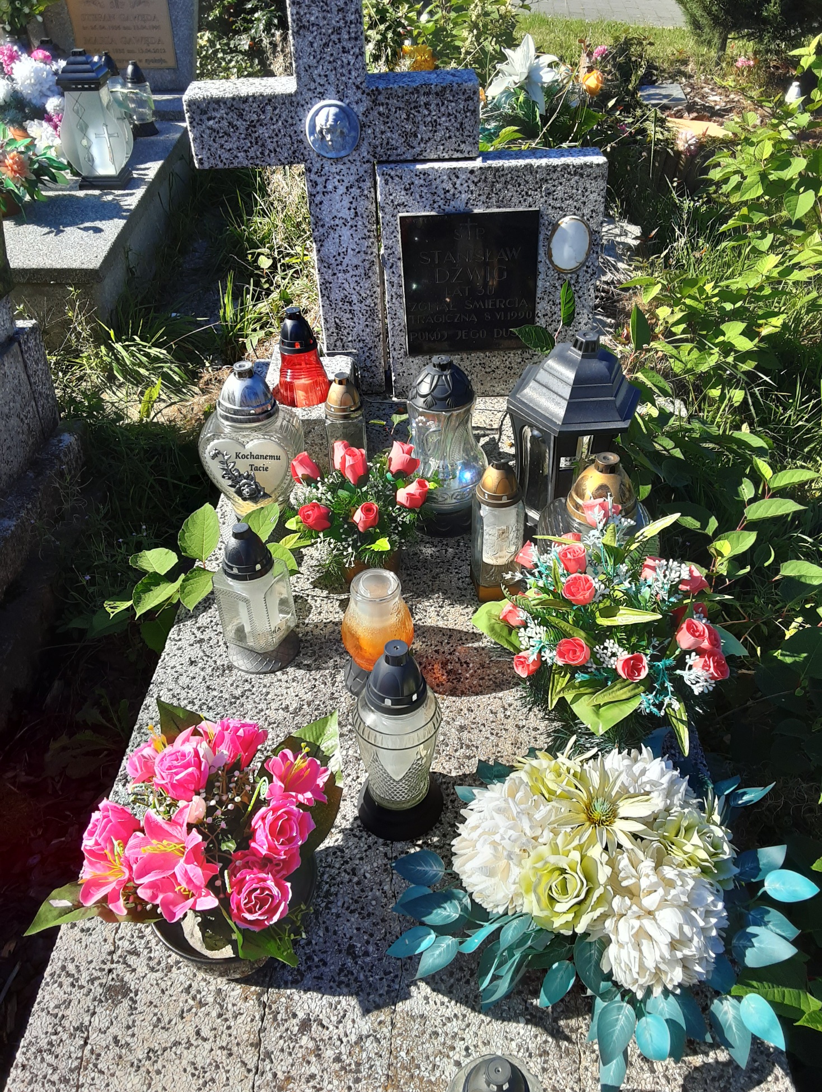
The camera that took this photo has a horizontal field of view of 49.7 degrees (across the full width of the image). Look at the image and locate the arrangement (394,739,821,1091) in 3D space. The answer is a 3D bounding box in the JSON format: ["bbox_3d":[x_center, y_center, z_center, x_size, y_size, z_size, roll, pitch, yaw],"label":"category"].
[{"bbox_3d":[0.220,0.378,0.989,0.473,0.239,0.385,-1,38,3],"label":"arrangement"}]

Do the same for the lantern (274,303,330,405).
[{"bbox_3d":[-0.239,-0.413,1.891,0.132,0.193,0.132,-1,38,3],"label":"lantern"}]

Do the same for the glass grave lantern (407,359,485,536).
[{"bbox_3d":[0.061,-0.190,1.645,0.153,0.333,0.153,-1,38,3],"label":"glass grave lantern"}]

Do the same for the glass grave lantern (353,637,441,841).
[{"bbox_3d":[-0.017,0.236,1.135,0.120,0.299,0.120,-1,38,3],"label":"glass grave lantern"}]

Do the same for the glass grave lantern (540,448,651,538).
[{"bbox_3d":[0.294,-0.001,1.390,0.177,0.328,0.127,-1,38,3],"label":"glass grave lantern"}]

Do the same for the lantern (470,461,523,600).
[{"bbox_3d":[0.151,-0.031,1.502,0.079,0.258,0.079,-4,38,-1],"label":"lantern"}]

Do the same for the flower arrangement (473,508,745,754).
[{"bbox_3d":[0.288,0.111,1.298,0.381,0.270,0.371,-1,38,3],"label":"flower arrangement"}]

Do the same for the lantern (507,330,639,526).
[{"bbox_3d":[0.300,-0.208,1.615,0.244,0.384,0.213,-5,38,-3],"label":"lantern"}]

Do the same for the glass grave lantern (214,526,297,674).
[{"bbox_3d":[-0.251,0.071,1.409,0.123,0.247,0.123,18,43,25],"label":"glass grave lantern"}]

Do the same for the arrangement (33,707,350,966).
[{"bbox_3d":[-0.230,0.334,1.067,0.299,0.247,0.330,-1,38,3],"label":"arrangement"}]

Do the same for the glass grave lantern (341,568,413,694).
[{"bbox_3d":[-0.045,0.130,1.366,0.122,0.188,0.122,-1,38,3],"label":"glass grave lantern"}]

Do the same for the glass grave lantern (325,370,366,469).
[{"bbox_3d":[-0.127,-0.224,1.771,0.076,0.258,0.076,-1,38,3],"label":"glass grave lantern"}]

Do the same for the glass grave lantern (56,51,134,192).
[{"bbox_3d":[-1.090,-1.459,3.021,0.208,0.401,0.198,-5,39,-4],"label":"glass grave lantern"}]

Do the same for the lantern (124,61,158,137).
[{"bbox_3d":[-1.125,-1.838,3.625,0.117,0.249,0.117,-1,38,3],"label":"lantern"}]

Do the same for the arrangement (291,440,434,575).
[{"bbox_3d":[-0.082,-0.044,1.526,0.247,0.270,0.242,-1,38,3],"label":"arrangement"}]

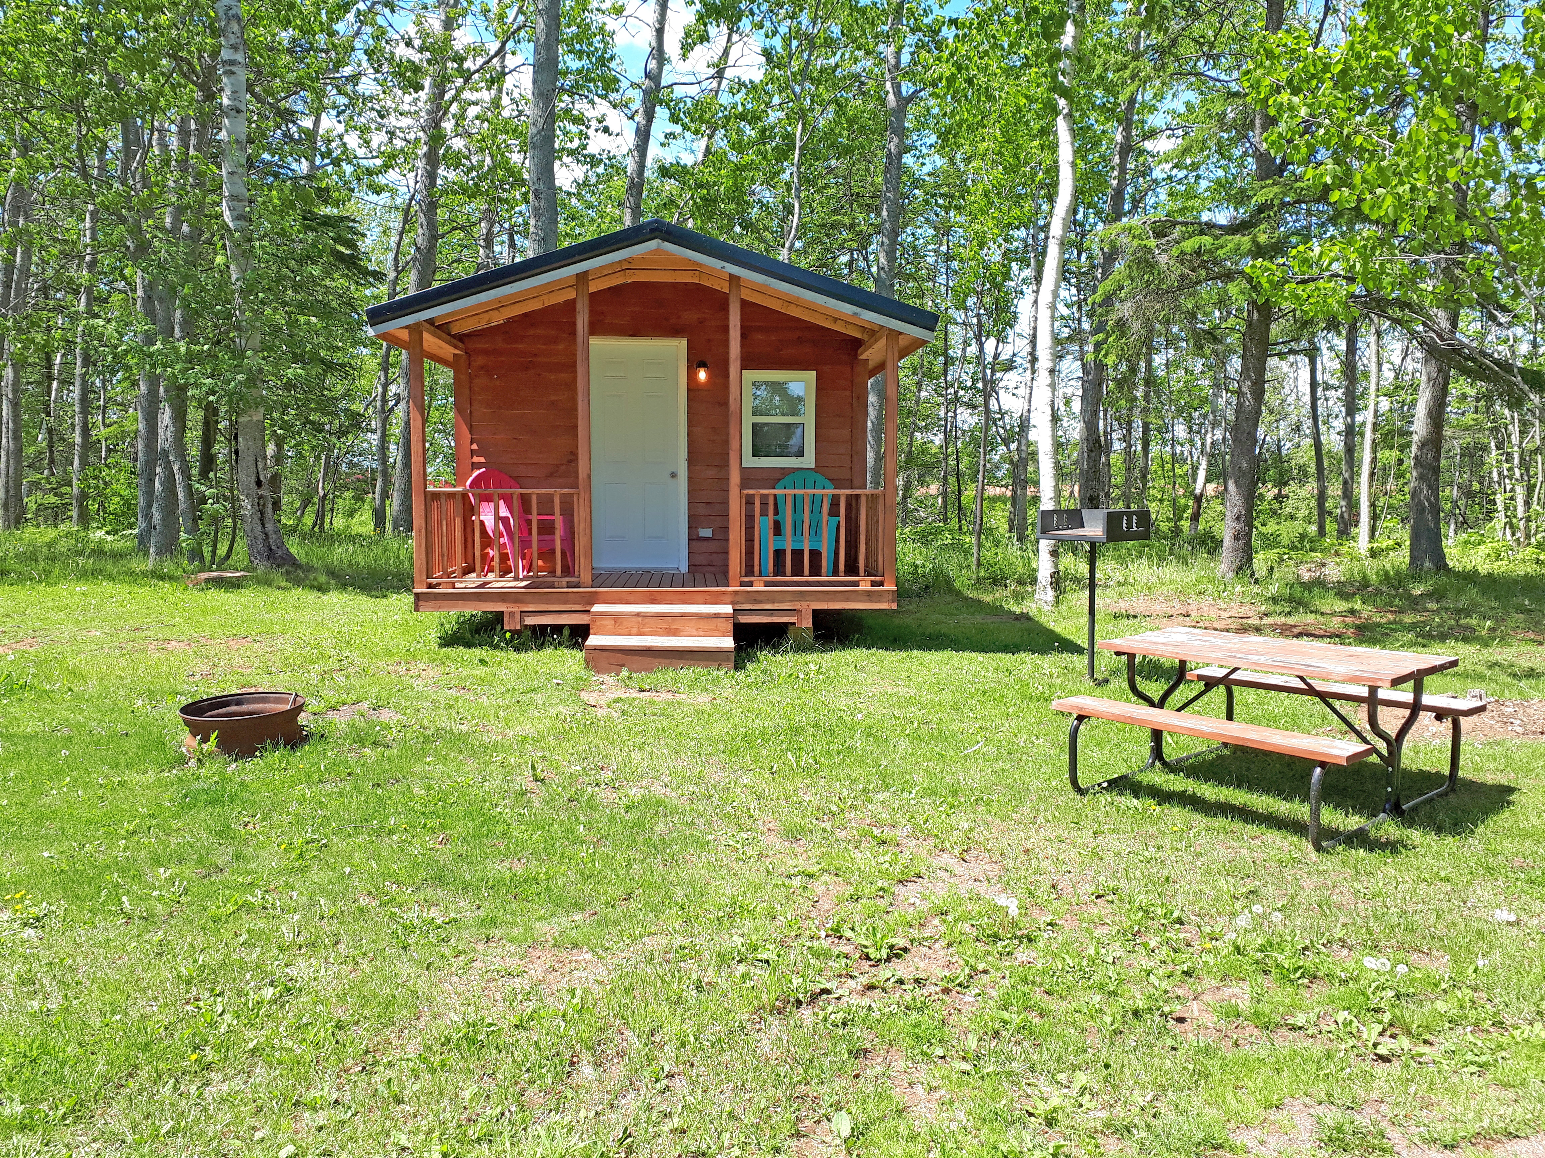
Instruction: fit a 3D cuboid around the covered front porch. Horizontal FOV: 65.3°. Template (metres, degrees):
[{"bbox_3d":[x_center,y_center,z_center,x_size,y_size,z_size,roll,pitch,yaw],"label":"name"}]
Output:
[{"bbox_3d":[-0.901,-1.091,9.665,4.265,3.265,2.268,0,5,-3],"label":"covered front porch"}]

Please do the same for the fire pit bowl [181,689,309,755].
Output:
[{"bbox_3d":[-2.836,0.792,6.471,0.620,0.220,0.620,0,5,0],"label":"fire pit bowl"}]

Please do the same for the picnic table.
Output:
[{"bbox_3d":[2.541,0.731,6.189,1.574,0.740,1.510,-4,6,-41],"label":"picnic table"}]

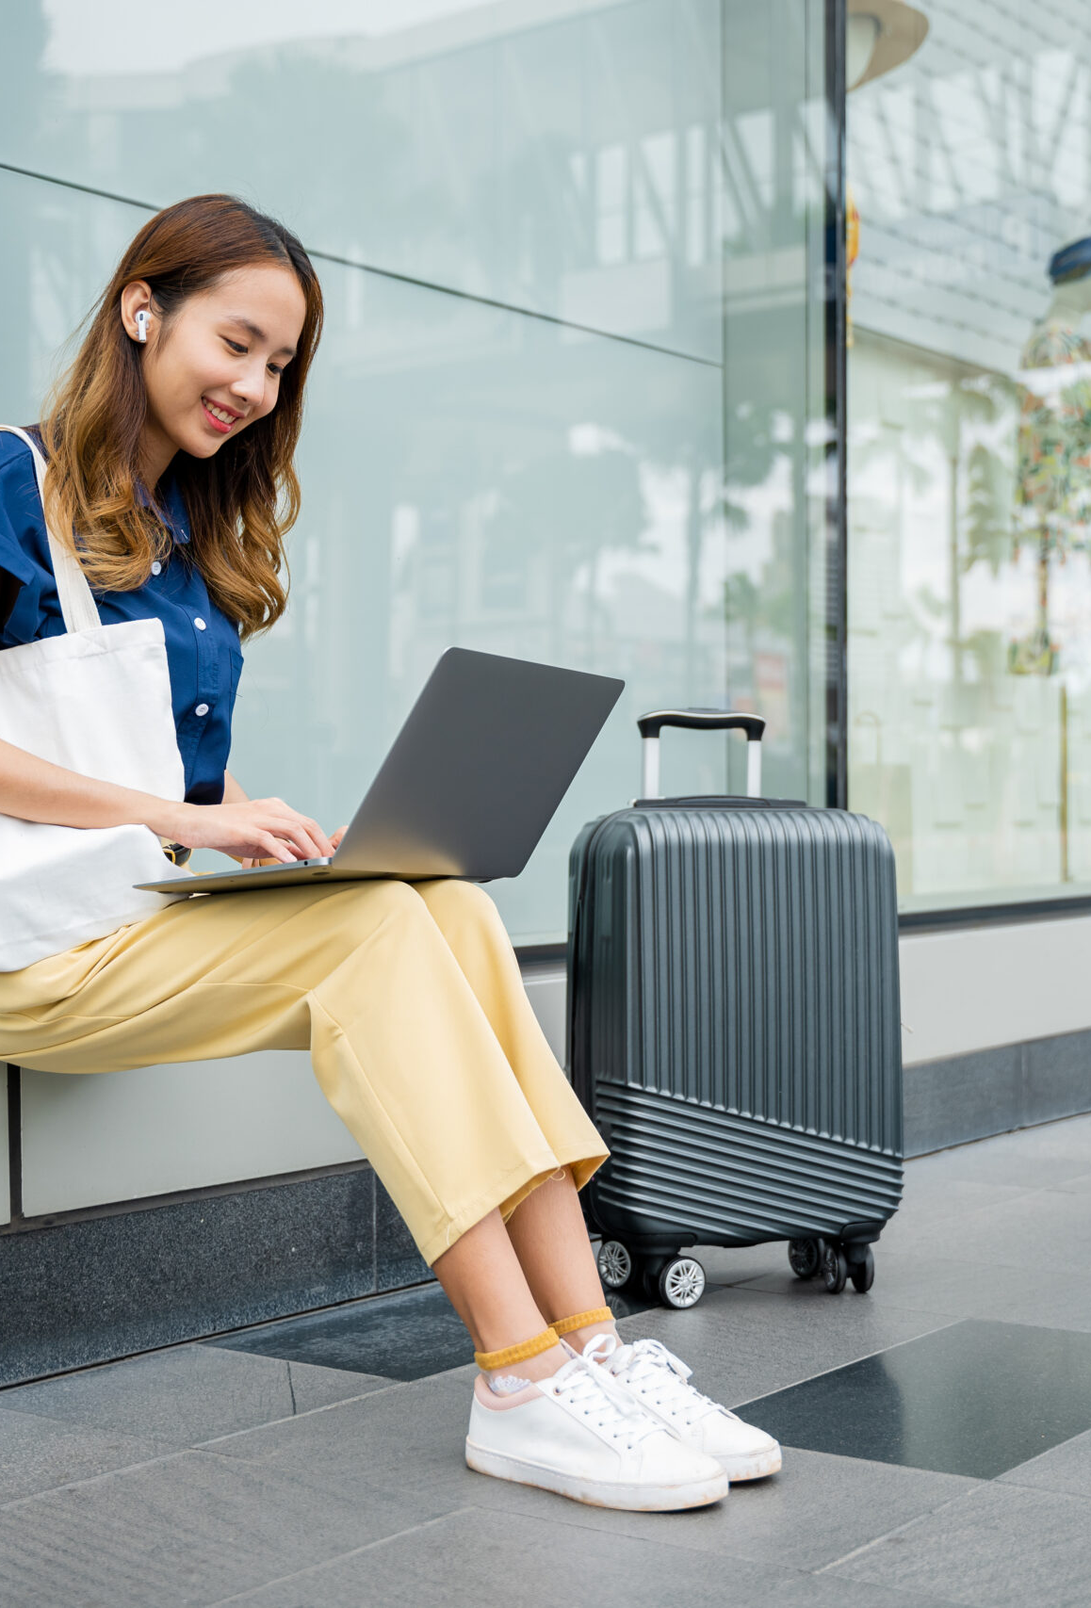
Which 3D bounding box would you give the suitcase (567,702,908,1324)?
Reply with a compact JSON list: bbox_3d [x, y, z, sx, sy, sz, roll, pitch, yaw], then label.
[{"bbox_3d":[0.213,0.222,2.765,0.330,0.665,0.220,0,0,-17],"label":"suitcase"}]

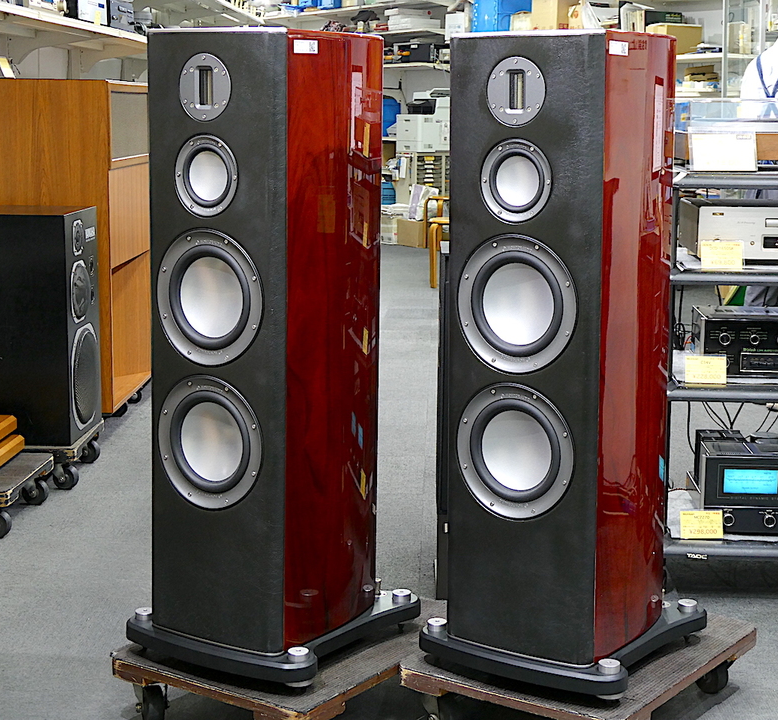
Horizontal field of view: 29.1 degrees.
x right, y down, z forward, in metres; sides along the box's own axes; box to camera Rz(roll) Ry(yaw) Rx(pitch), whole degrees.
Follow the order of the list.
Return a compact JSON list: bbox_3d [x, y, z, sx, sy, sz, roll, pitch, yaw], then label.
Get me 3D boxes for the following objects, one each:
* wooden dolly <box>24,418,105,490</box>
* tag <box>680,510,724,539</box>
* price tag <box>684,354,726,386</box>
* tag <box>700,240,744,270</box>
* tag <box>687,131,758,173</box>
[{"bbox_3d":[-1.219,0.277,4.626,0.600,0.120,0.440,1,9,1],"label":"wooden dolly"},{"bbox_3d":[0.750,0.397,3.590,0.102,0.069,0.015,1,-9,2],"label":"tag"},{"bbox_3d":[0.751,0.024,3.549,0.099,0.069,0.015,1,-5,2],"label":"price tag"},{"bbox_3d":[0.780,-0.244,3.506,0.099,0.069,0.015,1,-5,2],"label":"tag"},{"bbox_3d":[0.773,-0.481,3.467,0.156,0.103,0.020,1,-17,2],"label":"tag"}]

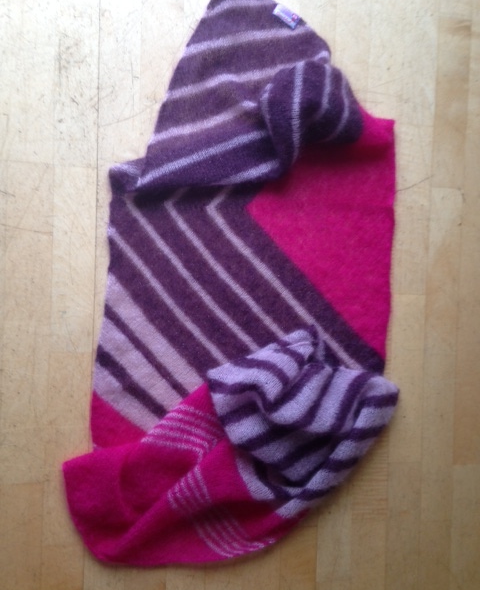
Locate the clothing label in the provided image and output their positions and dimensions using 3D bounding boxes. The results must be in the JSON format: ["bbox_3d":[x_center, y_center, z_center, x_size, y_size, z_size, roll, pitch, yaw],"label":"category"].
[{"bbox_3d":[0.076,-0.463,1.014,0.044,0.003,0.020,30,84,-12],"label":"clothing label"}]

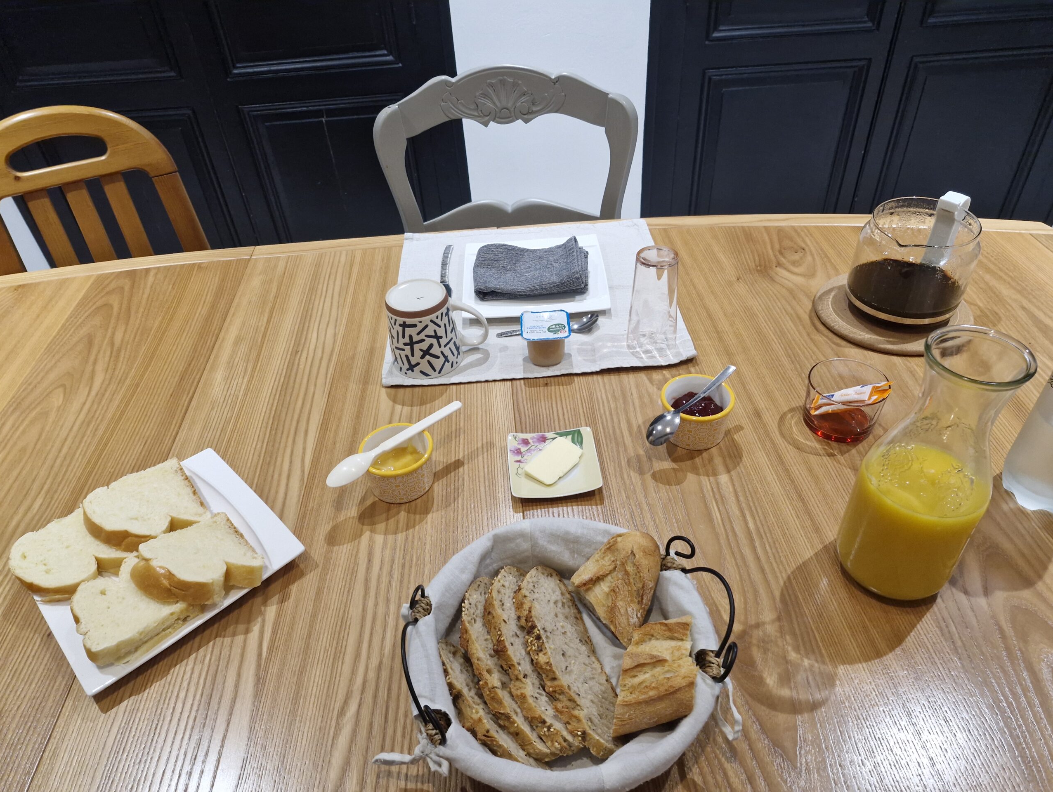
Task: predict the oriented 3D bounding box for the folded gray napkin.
[{"bbox_3d":[0.010,-0.195,1.064,0.176,0.036,0.122,-4,39,0],"label":"folded gray napkin"}]

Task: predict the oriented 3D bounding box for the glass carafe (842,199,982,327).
[{"bbox_3d":[0.506,-0.178,0.914,0.143,0.132,0.171,28,48,34],"label":"glass carafe"}]

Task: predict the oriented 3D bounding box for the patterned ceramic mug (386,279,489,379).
[{"bbox_3d":[-0.116,-0.090,0.915,0.133,0.097,0.095,-1,39,4],"label":"patterned ceramic mug"}]

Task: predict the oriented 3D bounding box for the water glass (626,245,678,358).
[{"bbox_3d":[0.165,-0.121,0.906,0.067,0.133,0.067,-4,40,0],"label":"water glass"}]

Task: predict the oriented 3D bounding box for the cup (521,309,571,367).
[{"bbox_3d":[0.026,-0.074,0.924,0.065,0.053,0.068,-2,40,3],"label":"cup"}]

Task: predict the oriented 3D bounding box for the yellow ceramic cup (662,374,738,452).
[{"bbox_3d":[0.193,0.021,0.798,0.082,0.050,0.082,-3,40,2],"label":"yellow ceramic cup"}]

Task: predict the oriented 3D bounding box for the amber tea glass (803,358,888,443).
[{"bbox_3d":[0.351,0.007,0.779,0.083,0.059,0.083,-4,39,0],"label":"amber tea glass"}]

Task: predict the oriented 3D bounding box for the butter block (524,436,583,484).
[{"bbox_3d":[0.030,0.072,0.756,0.063,0.008,0.036,-33,46,-31],"label":"butter block"}]

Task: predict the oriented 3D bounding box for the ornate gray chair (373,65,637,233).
[{"bbox_3d":[-0.021,-0.006,1.284,0.480,0.990,0.540,-2,40,3],"label":"ornate gray chair"}]

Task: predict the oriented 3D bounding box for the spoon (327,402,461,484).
[{"bbox_3d":[-0.138,0.050,0.754,0.172,0.021,0.036,-31,46,-28],"label":"spoon"}]

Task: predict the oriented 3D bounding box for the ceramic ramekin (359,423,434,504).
[{"bbox_3d":[-0.137,0.075,0.762,0.081,0.050,0.081,-4,40,0],"label":"ceramic ramekin"}]

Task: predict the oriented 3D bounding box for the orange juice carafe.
[{"bbox_3d":[0.337,0.061,0.587,0.096,0.239,0.096,-4,40,0],"label":"orange juice carafe"}]

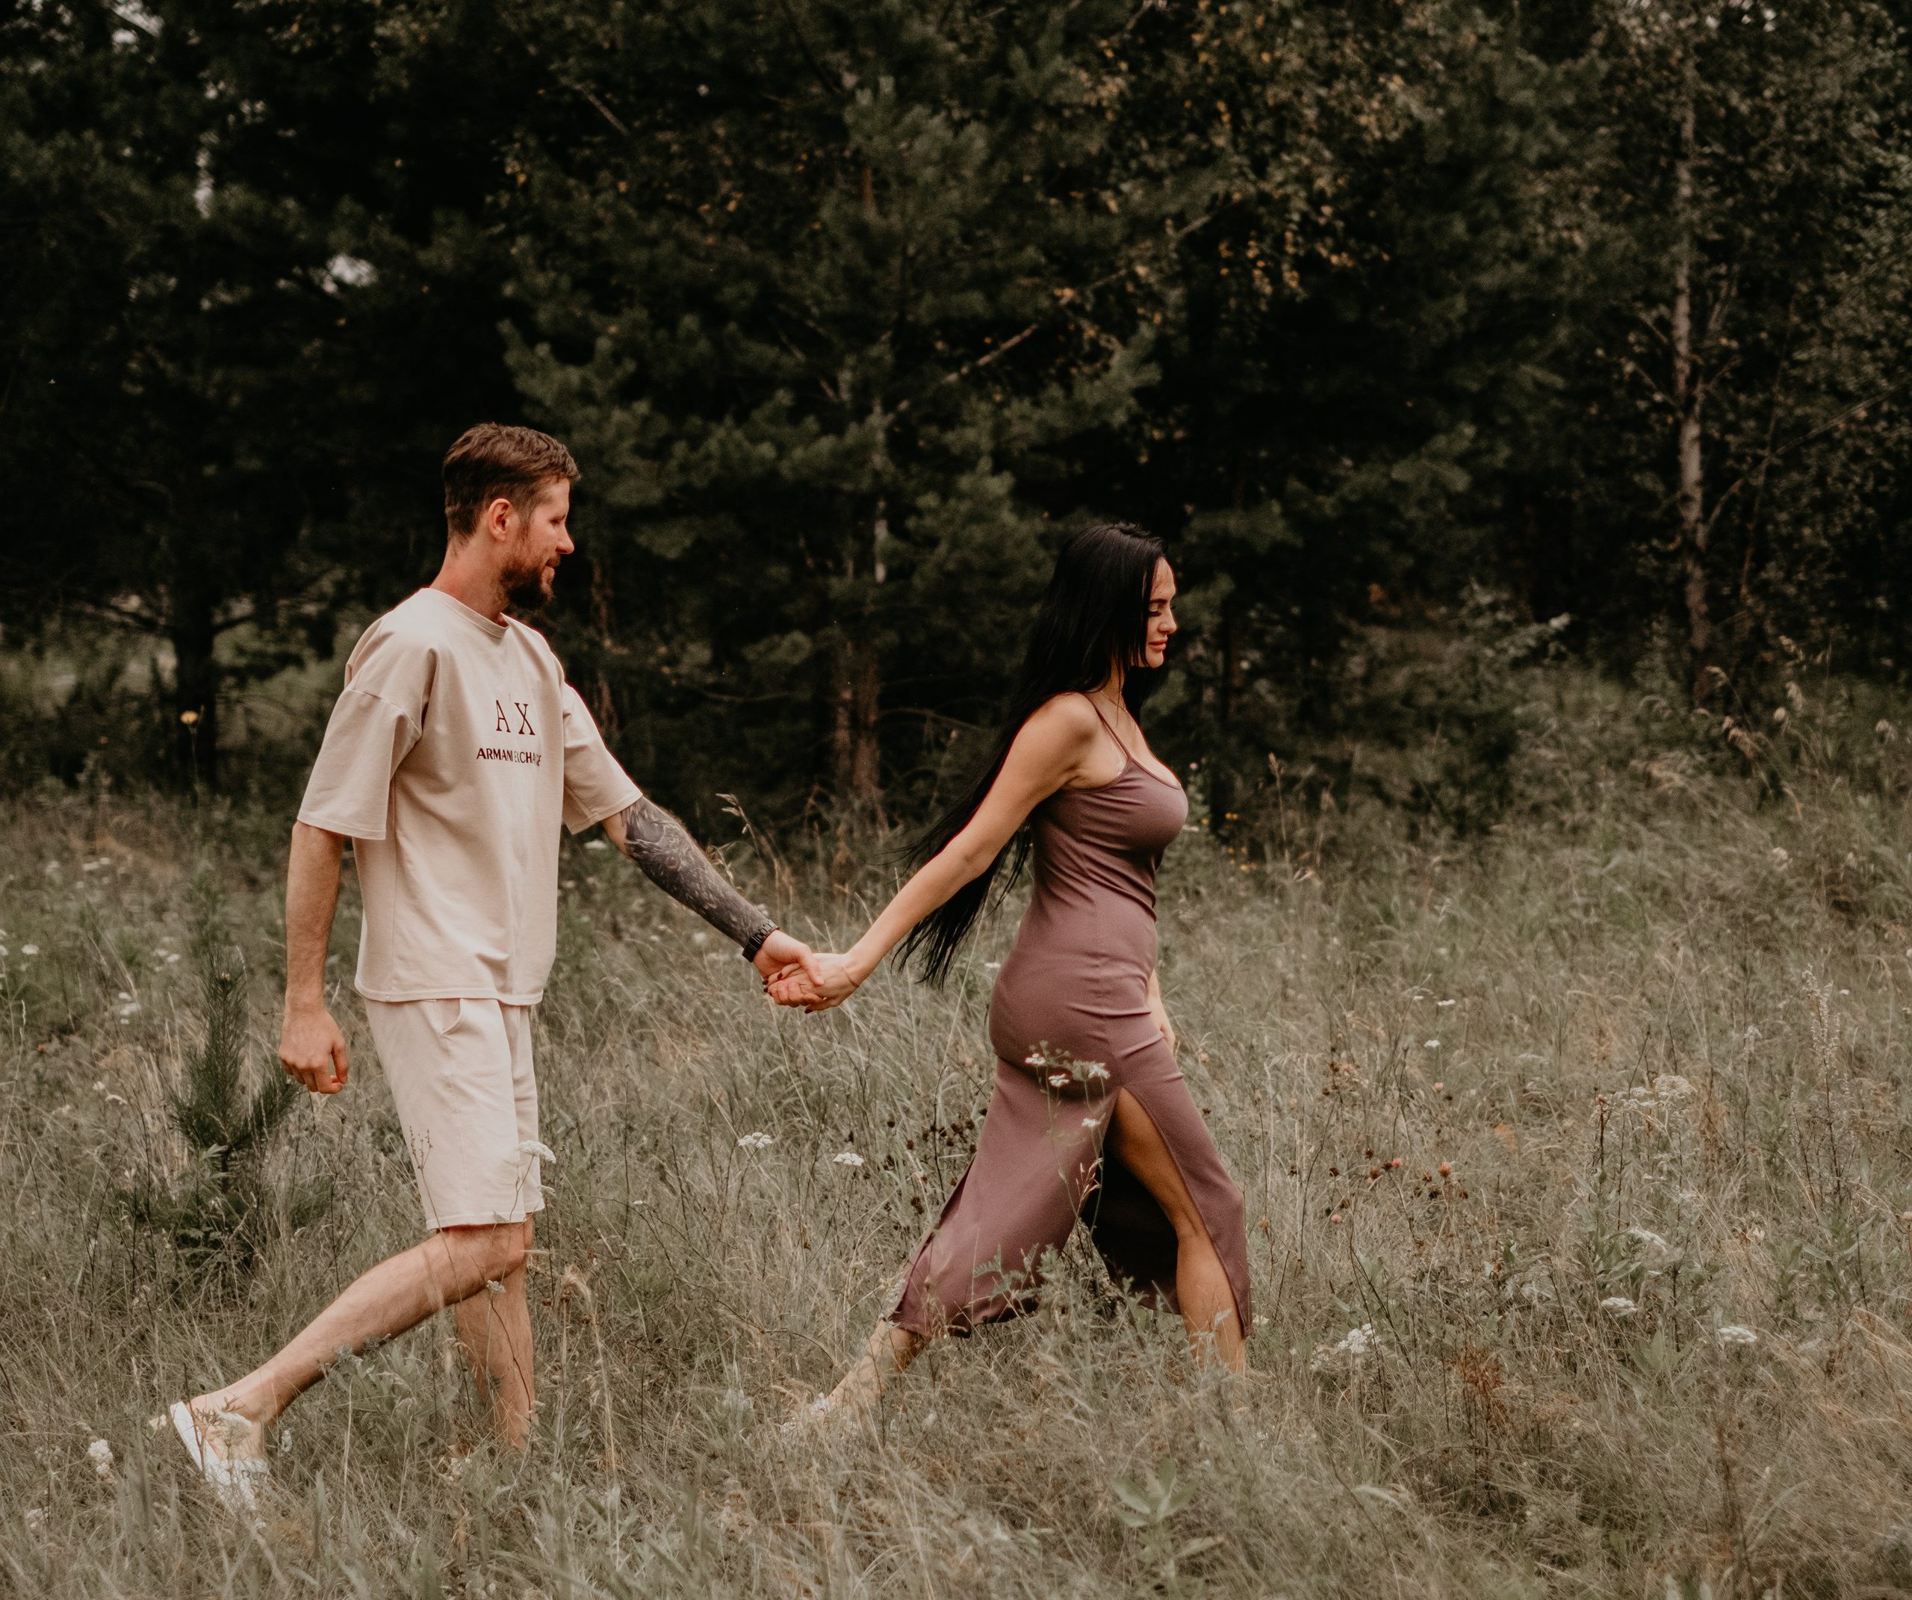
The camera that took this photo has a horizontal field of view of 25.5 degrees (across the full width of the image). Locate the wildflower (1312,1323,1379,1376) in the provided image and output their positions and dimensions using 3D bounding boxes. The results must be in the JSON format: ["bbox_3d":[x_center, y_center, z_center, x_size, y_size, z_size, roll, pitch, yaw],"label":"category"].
[{"bbox_3d":[0.610,0.858,6.600,0.100,0.068,0.085,0,3,0],"label":"wildflower"}]

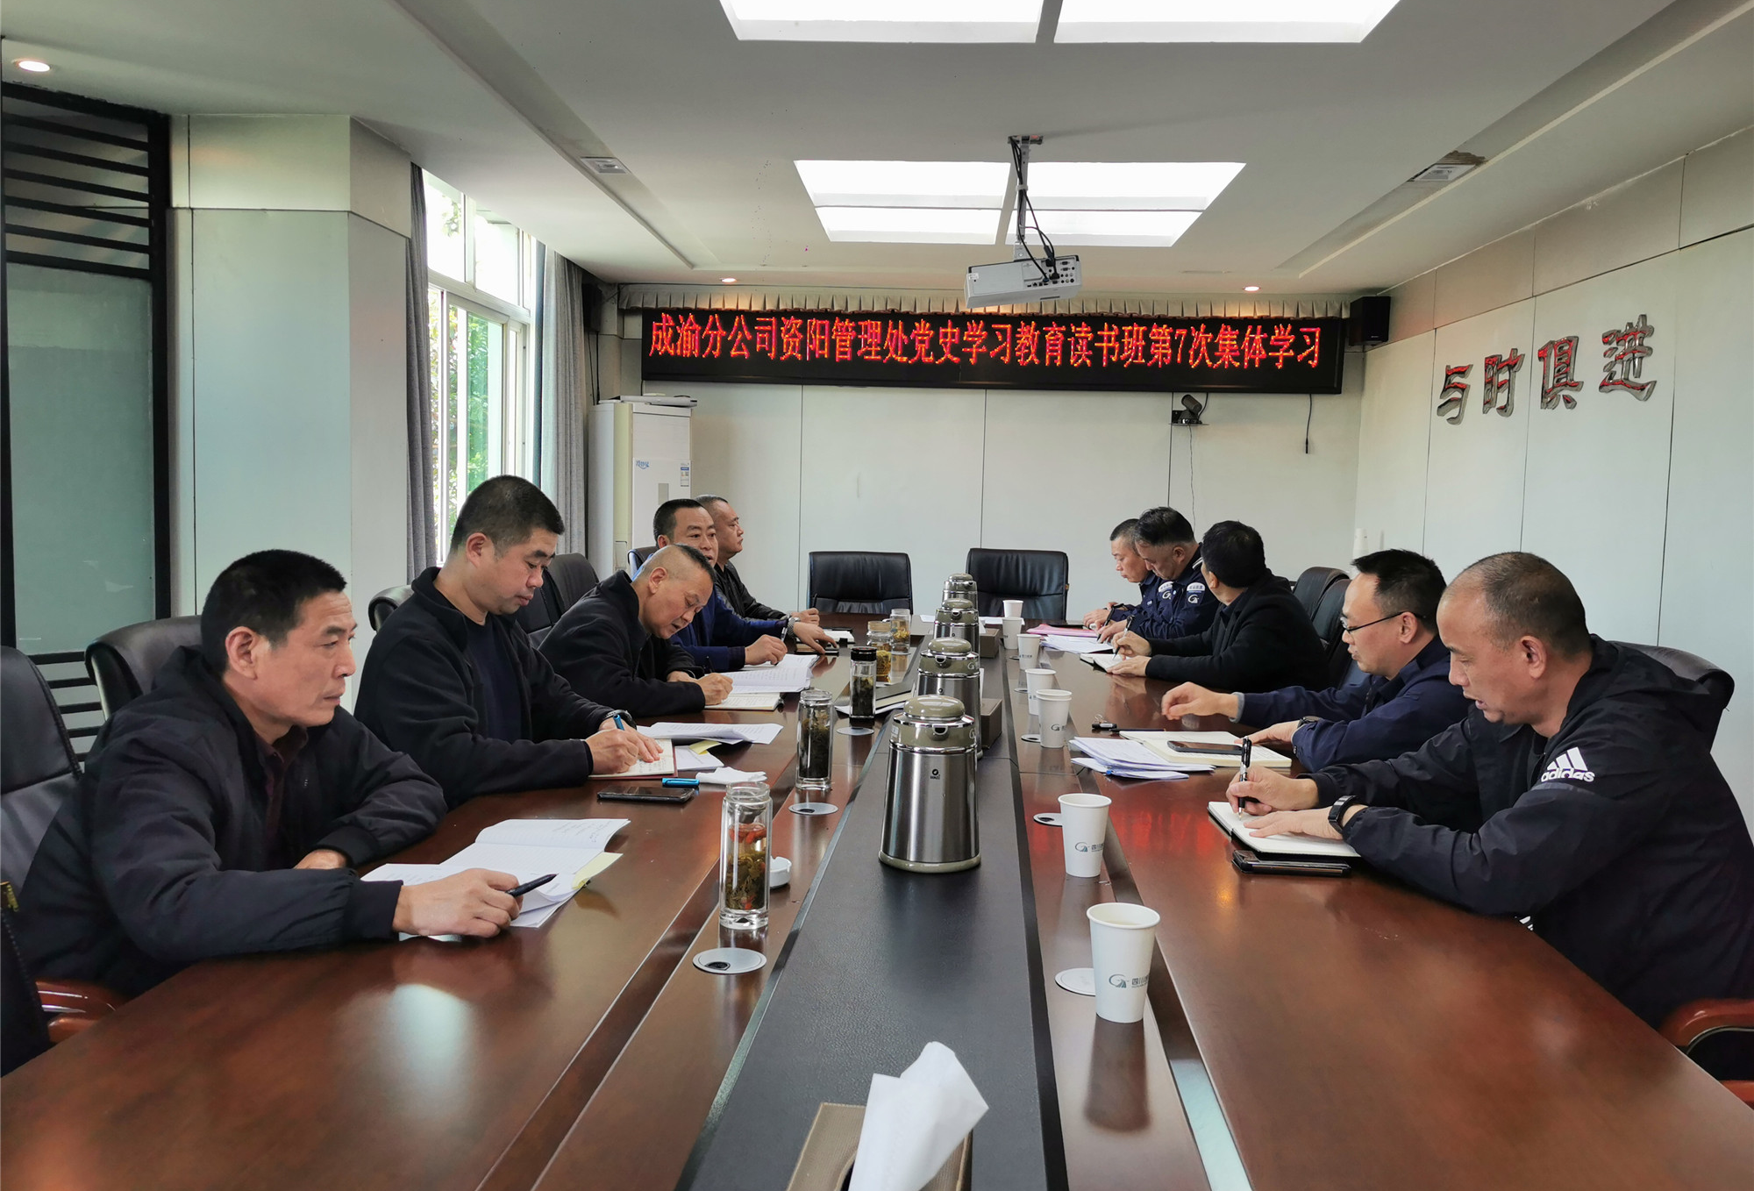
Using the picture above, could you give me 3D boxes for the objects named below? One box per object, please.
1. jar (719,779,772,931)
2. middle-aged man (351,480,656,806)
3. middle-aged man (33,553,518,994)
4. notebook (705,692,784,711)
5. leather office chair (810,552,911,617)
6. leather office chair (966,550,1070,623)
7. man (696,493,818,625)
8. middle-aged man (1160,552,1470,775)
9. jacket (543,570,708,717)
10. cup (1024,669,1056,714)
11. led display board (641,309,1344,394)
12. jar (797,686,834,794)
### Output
[{"bbox_3d":[-0.168,0.334,1.761,0.068,0.178,0.068,1,4,0],"label":"jar"},{"bbox_3d":[-0.689,0.435,2.669,0.720,1.324,0.650,3,4,22],"label":"middle-aged man"},{"bbox_3d":[-0.774,0.544,1.879,0.760,1.213,0.680,3,4,18],"label":"middle-aged man"},{"bbox_3d":[-0.359,0.273,3.687,0.240,0.020,0.340,2,4,4],"label":"notebook"},{"bbox_3d":[-0.088,0.304,6.865,0.620,1.030,0.680,1,4,-6],"label":"leather office chair"},{"bbox_3d":[0.690,0.316,6.804,0.620,1.050,0.680,2,4,11],"label":"leather office chair"},{"bbox_3d":[-0.548,0.235,5.493,0.700,1.280,0.550,2,4,7],"label":"man"},{"bbox_3d":[1.050,0.502,3.032,0.740,1.210,0.580,2,4,1],"label":"middle-aged man"},{"bbox_3d":[-0.669,0.242,3.532,0.550,0.600,0.600,3,5,12],"label":"jacket"},{"bbox_3d":[0.419,0.250,3.499,0.079,0.107,0.079,2,4,4],"label":"cup"},{"bbox_3d":[0.639,-1.446,8.095,4.150,0.450,0.100,2,4,4],"label":"led display board"},{"bbox_3d":[-0.114,0.272,2.542,0.069,0.181,0.069,2,4,0],"label":"jar"}]

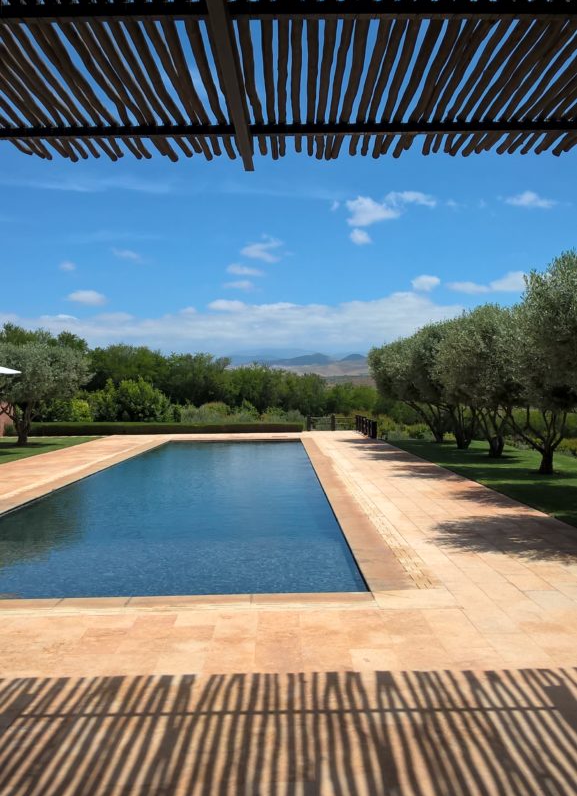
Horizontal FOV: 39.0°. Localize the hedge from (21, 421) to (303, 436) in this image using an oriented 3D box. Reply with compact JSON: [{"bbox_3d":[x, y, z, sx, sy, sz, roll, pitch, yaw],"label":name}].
[{"bbox_3d":[-5.460,1.290,34.500,12.100,0.460,1.250,-1,0,-1],"label":"hedge"}]

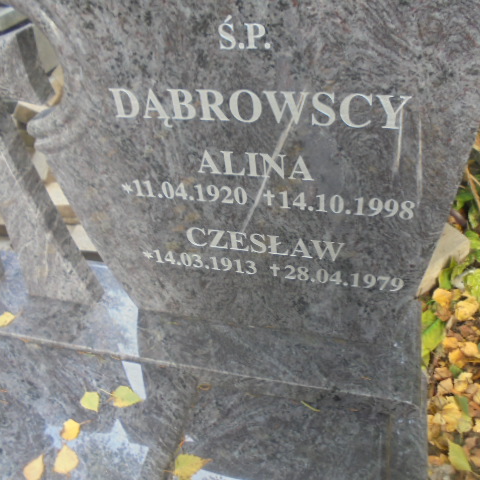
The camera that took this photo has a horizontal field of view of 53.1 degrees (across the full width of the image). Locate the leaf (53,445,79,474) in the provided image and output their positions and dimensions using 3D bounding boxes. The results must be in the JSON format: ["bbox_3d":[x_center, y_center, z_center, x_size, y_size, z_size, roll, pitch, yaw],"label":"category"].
[{"bbox_3d":[-0.338,0.430,0.934,0.051,0.008,0.045,19,56,23],"label":"leaf"}]

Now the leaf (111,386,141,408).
[{"bbox_3d":[-0.237,0.325,1.006,0.063,0.008,0.046,-19,50,-7],"label":"leaf"}]

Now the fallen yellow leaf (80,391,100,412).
[{"bbox_3d":[-0.304,0.332,0.994,0.051,0.009,0.035,14,52,20],"label":"fallen yellow leaf"}]

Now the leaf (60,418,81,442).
[{"bbox_3d":[-0.335,0.378,0.957,0.034,0.009,0.041,-2,48,8],"label":"leaf"}]

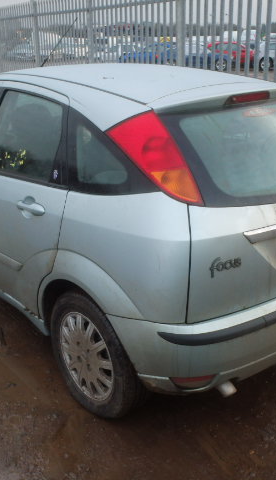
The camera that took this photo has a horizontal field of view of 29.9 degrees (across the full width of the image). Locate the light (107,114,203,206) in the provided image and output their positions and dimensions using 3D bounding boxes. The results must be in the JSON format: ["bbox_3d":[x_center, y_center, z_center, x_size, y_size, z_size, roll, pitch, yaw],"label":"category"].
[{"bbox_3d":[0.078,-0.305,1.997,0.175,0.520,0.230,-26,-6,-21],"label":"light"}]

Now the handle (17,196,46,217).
[{"bbox_3d":[-0.479,-0.144,2.334,0.055,0.070,0.215,-18,26,-37],"label":"handle"}]

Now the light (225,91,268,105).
[{"bbox_3d":[0.490,-0.629,2.293,0.280,0.038,0.040,-18,26,-37],"label":"light"}]

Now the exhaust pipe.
[{"bbox_3d":[0.351,0.588,2.075,0.053,0.053,0.085,-18,26,-37],"label":"exhaust pipe"}]

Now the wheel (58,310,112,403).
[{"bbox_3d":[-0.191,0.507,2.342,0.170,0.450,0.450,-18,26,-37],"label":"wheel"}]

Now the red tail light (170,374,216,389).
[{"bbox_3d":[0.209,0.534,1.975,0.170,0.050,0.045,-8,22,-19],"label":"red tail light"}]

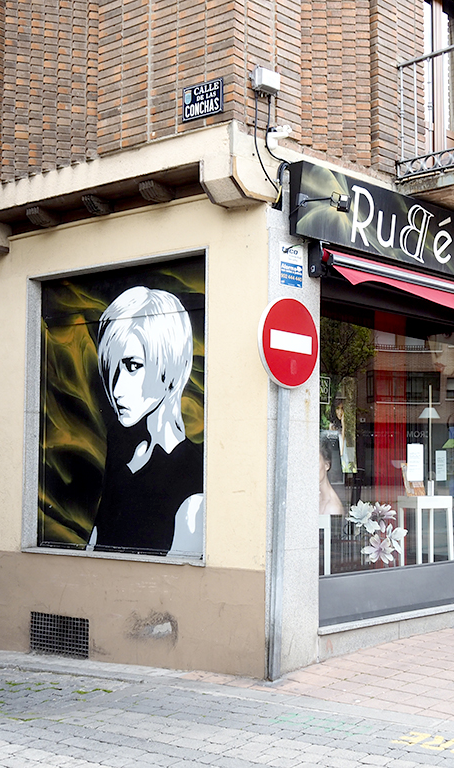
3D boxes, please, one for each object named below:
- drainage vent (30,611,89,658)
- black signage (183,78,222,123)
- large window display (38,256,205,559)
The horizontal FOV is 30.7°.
[{"bbox_3d":[-1.374,2.068,6.794,0.655,0.325,0.050,-3,-6,33],"label":"drainage vent"},{"bbox_3d":[-0.176,-2.064,6.017,0.352,0.255,0.030,-3,-6,33],"label":"black signage"},{"bbox_3d":[-0.884,0.207,6.807,1.860,2.350,0.080,-3,-6,33],"label":"large window display"}]

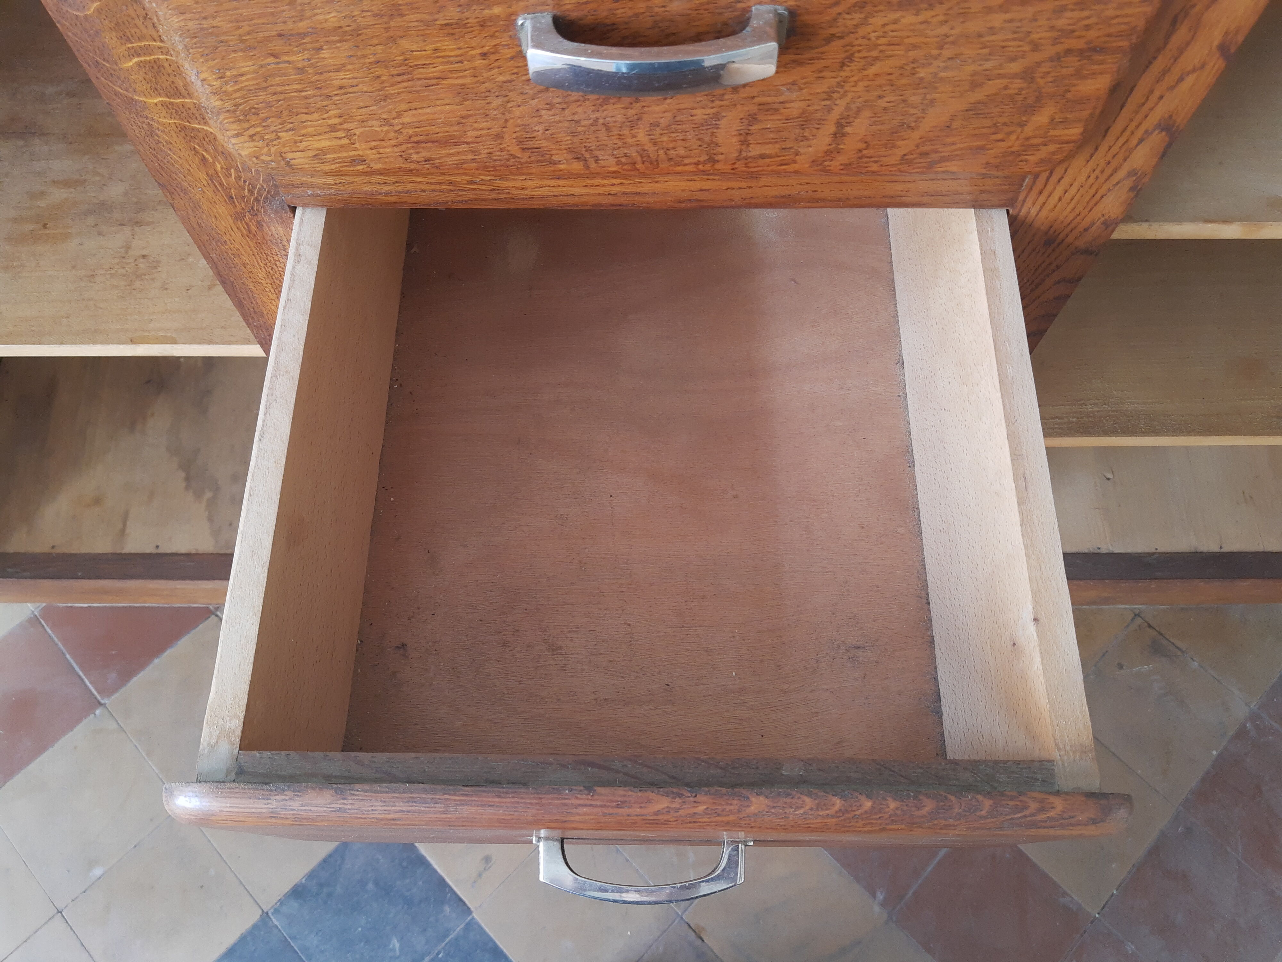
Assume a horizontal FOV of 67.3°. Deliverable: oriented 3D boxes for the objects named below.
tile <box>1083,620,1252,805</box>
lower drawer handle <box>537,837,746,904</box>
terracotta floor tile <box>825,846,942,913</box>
[{"bbox_3d":[0.600,0.265,1.126,0.156,0.012,0.156,-42,73,-17],"label":"tile"},{"bbox_3d":[0.001,0.193,0.483,0.104,0.018,0.034,0,66,0],"label":"lower drawer handle"},{"bbox_3d":[0.267,0.366,1.081,0.156,0.012,0.156,-42,73,-17],"label":"terracotta floor tile"}]

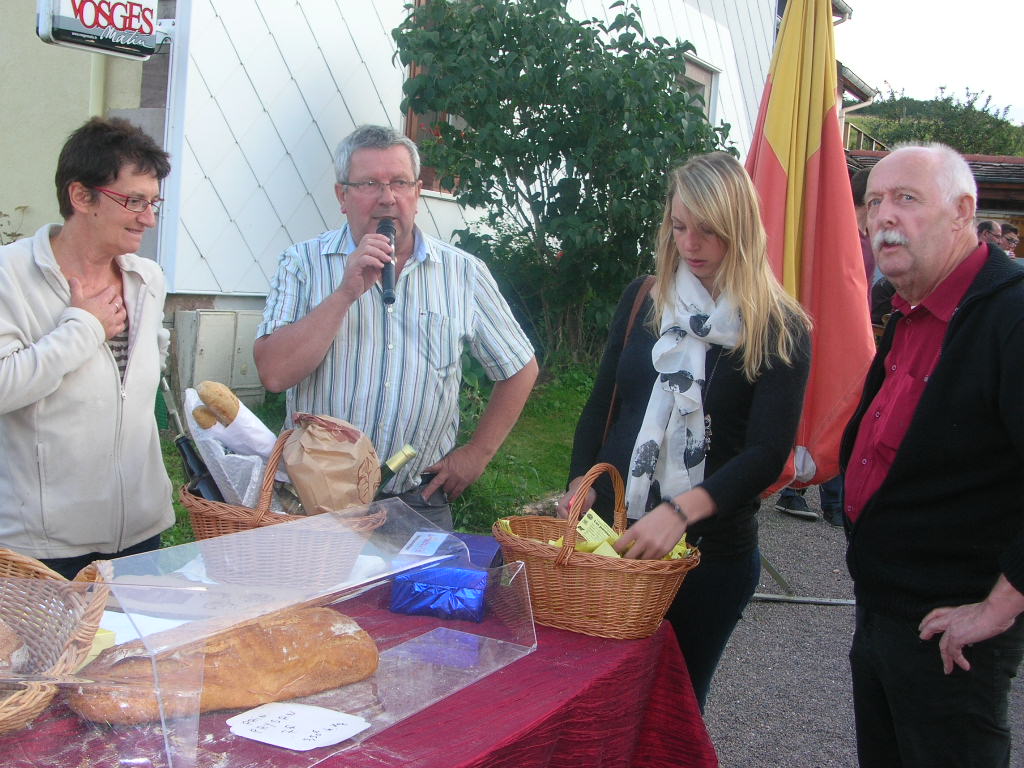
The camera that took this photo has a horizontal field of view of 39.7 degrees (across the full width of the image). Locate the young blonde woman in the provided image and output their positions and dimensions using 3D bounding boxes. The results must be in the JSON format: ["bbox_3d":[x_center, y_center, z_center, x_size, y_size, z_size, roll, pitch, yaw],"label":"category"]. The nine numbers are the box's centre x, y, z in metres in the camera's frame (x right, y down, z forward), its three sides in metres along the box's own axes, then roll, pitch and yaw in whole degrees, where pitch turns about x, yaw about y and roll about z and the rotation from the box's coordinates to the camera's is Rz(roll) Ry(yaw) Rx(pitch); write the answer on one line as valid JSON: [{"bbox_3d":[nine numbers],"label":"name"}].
[{"bbox_3d":[0.357,0.387,2.840,0.470,1.680,0.410,7,5,28],"label":"young blonde woman"}]

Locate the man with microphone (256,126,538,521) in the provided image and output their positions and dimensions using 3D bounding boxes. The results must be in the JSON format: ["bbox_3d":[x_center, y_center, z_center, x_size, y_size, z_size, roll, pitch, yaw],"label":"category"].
[{"bbox_3d":[-0.271,0.325,2.990,0.590,1.710,0.420,4,4,-6],"label":"man with microphone"}]

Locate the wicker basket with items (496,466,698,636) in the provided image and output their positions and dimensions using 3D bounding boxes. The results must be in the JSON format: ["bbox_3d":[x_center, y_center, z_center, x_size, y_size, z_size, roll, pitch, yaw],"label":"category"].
[{"bbox_3d":[0.167,0.299,2.720,0.400,0.300,0.300,6,5,23],"label":"wicker basket with items"}]

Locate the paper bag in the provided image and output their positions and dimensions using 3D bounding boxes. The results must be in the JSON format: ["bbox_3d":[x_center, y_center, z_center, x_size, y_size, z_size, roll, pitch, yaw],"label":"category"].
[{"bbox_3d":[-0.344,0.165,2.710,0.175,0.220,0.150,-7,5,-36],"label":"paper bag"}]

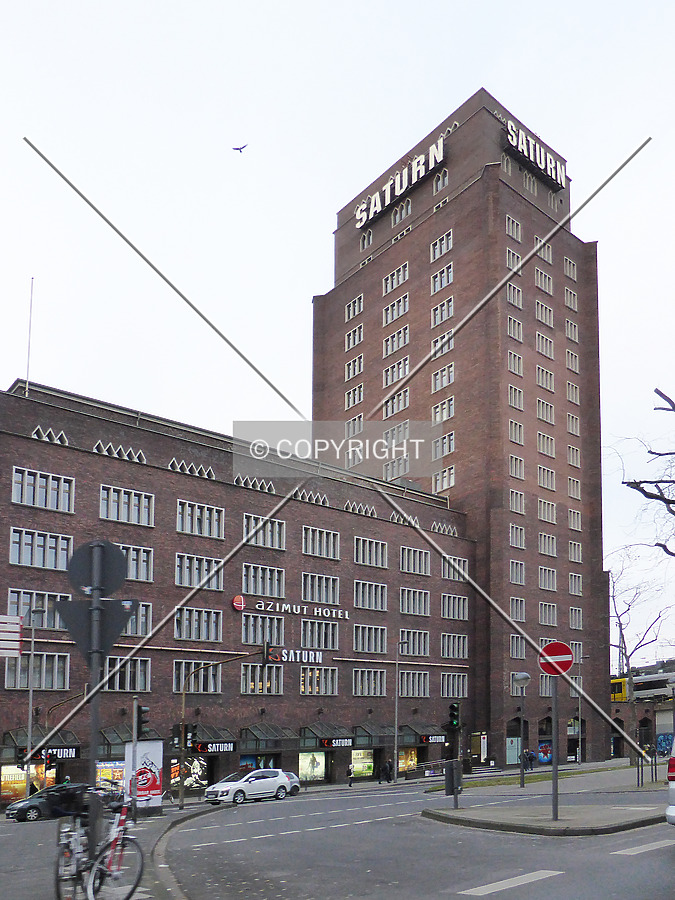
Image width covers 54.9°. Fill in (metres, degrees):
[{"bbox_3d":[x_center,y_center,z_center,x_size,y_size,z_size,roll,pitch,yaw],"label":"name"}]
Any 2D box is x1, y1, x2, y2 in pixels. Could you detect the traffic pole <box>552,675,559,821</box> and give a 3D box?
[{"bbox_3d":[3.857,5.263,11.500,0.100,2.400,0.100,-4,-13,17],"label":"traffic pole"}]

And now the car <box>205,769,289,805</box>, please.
[{"bbox_3d":[-4.856,18.196,35.300,4.370,1.640,1.830,14,-24,-36],"label":"car"}]

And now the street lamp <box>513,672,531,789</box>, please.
[{"bbox_3d":[6.490,9.846,23.000,0.570,3.800,0.570,0,-19,0],"label":"street lamp"}]

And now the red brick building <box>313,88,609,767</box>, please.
[{"bbox_3d":[11.910,-2.710,76.680,15.800,67.100,30.500,9,-15,-35],"label":"red brick building"}]

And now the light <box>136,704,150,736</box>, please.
[{"bbox_3d":[-5.222,7.294,17.500,0.350,0.860,0.290,10,-21,-26],"label":"light"}]

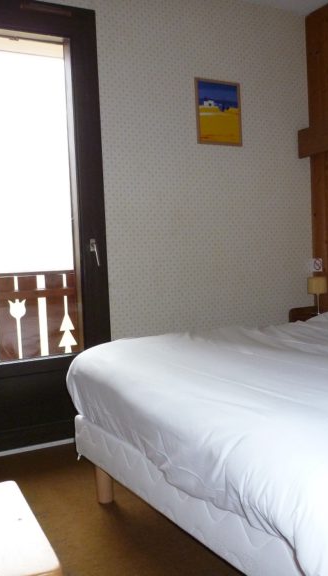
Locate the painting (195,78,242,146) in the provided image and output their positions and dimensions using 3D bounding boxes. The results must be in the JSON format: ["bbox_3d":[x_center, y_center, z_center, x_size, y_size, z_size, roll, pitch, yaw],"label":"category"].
[{"bbox_3d":[0.351,-1.090,3.317,0.350,0.395,0.020,-3,2,-31],"label":"painting"}]

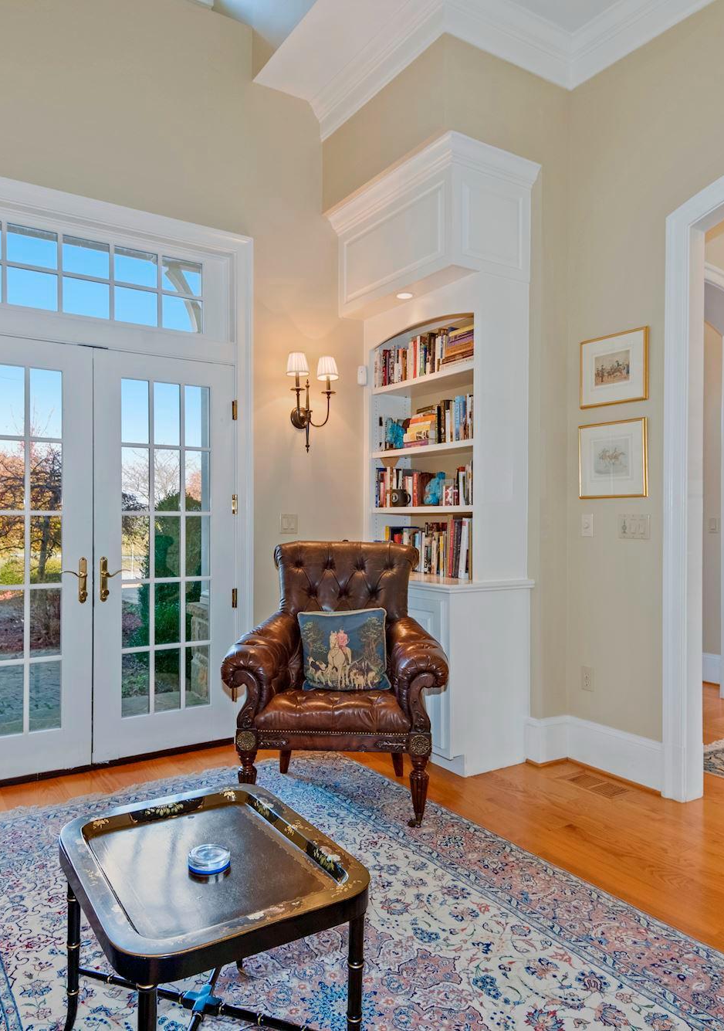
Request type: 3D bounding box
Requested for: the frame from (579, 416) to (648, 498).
[{"bbox_3d":[1.199,-0.262,3.288,0.026,0.365,0.389,0,0,-32],"label":"frame"}]

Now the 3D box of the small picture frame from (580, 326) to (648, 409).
[{"bbox_3d":[1.203,-0.695,3.283,0.026,0.333,0.380,0,0,-32],"label":"small picture frame"}]

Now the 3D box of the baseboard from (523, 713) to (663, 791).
[{"bbox_3d":[1.095,1.129,3.261,0.202,0.222,0.618,0,0,-32],"label":"baseboard"}]

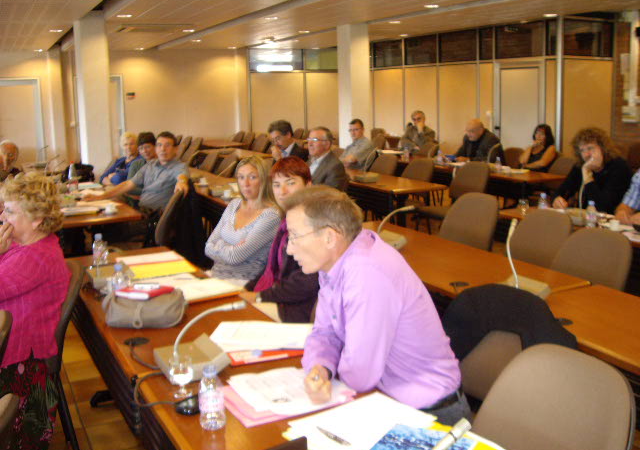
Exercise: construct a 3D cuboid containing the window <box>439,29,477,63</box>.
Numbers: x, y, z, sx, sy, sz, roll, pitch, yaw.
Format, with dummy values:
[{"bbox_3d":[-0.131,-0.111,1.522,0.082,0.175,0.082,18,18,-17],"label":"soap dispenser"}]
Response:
[{"bbox_3d":[2.519,-3.221,12.759,0.060,0.513,1.093,-6,11,-26],"label":"window"}]

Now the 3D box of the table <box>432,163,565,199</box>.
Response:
[{"bbox_3d":[1.872,-0.219,7.557,0.600,0.750,1.820,-7,12,-26],"label":"table"}]

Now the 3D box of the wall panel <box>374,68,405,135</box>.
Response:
[{"bbox_3d":[1.503,-2.327,15.375,0.060,2.100,1.200,-7,12,-26],"label":"wall panel"}]

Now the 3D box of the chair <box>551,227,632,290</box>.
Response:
[{"bbox_3d":[1.210,0.452,3.514,0.600,0.880,0.500,-7,12,-26],"label":"chair"}]

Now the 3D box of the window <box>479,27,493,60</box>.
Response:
[{"bbox_3d":[2.869,-3.109,12.083,0.060,0.513,0.375,-6,11,-26],"label":"window"}]

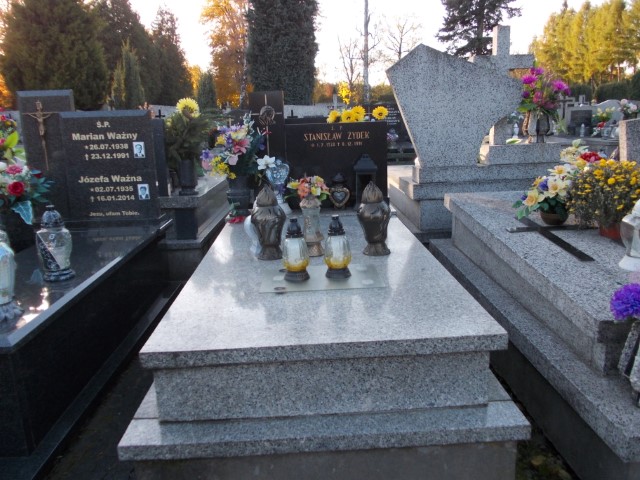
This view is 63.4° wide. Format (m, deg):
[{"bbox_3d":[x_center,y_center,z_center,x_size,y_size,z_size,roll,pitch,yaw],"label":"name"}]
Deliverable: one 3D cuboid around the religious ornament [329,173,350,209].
[{"bbox_3d":[0.113,-0.282,2.965,0.122,0.203,0.100,-3,14,-1],"label":"religious ornament"}]

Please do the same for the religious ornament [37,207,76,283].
[{"bbox_3d":[-1.023,0.007,2.001,0.143,0.285,0.135,-3,14,-2],"label":"religious ornament"}]

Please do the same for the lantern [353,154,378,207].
[{"bbox_3d":[0.279,-0.345,3.126,0.140,0.339,0.140,-3,14,-2],"label":"lantern"}]

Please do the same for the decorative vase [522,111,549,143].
[{"bbox_3d":[1.569,-0.818,3.753,0.195,0.228,0.190,-3,14,-2],"label":"decorative vase"}]

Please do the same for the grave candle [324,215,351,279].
[{"bbox_3d":[0.059,0.019,1.819,0.094,0.213,0.094,-3,14,-1],"label":"grave candle"}]

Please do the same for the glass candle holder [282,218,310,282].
[{"bbox_3d":[-0.086,0.033,1.928,0.100,0.232,0.100,-3,14,-2],"label":"glass candle holder"}]

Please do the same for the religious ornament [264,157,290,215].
[{"bbox_3d":[-0.243,-0.316,3.064,0.145,0.324,0.100,-3,14,-2],"label":"religious ornament"}]

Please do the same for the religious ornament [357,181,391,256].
[{"bbox_3d":[0.221,-0.089,2.068,0.132,0.291,0.132,-3,14,-1],"label":"religious ornament"}]

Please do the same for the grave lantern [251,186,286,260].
[{"bbox_3d":[-0.222,-0.082,2.253,0.152,0.324,0.150,-3,14,-2],"label":"grave lantern"}]

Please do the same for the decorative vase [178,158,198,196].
[{"bbox_3d":[-0.936,-0.448,3.686,0.130,0.249,0.130,-3,14,-2],"label":"decorative vase"}]

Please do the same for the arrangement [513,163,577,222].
[{"bbox_3d":[1.046,-0.216,2.428,0.277,0.284,0.270,-3,14,-1],"label":"arrangement"}]

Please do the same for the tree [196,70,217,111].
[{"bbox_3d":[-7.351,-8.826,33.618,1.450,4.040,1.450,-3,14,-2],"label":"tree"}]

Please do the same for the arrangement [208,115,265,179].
[{"bbox_3d":[-0.451,-0.509,2.832,0.340,0.350,0.290,-3,14,-1],"label":"arrangement"}]

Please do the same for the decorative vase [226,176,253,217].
[{"bbox_3d":[-0.494,-0.282,3.212,0.165,0.248,0.160,-3,14,-2],"label":"decorative vase"}]

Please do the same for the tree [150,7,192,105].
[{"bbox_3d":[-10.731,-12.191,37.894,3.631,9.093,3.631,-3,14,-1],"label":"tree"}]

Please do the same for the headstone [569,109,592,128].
[{"bbox_3d":[4.396,-2.012,8.703,0.385,0.337,0.100,-3,14,-1],"label":"headstone"}]

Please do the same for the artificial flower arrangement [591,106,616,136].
[{"bbox_3d":[4.558,-1.900,8.324,0.399,0.480,0.360,-3,14,-1],"label":"artificial flower arrangement"}]

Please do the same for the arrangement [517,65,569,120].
[{"bbox_3d":[1.691,-1.105,3.900,0.387,0.400,0.360,-3,14,-1],"label":"arrangement"}]

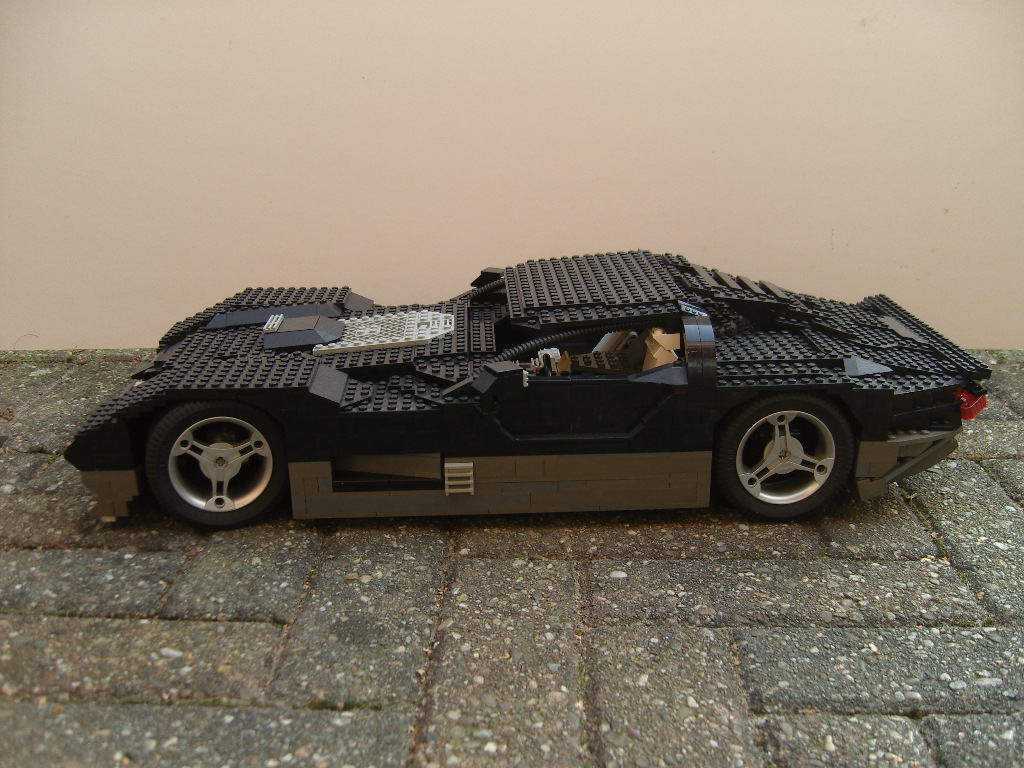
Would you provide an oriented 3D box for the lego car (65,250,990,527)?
[{"bbox_3d":[0.011,-0.012,0.677,0.545,0.129,0.215,-1,20,-2],"label":"lego car"}]

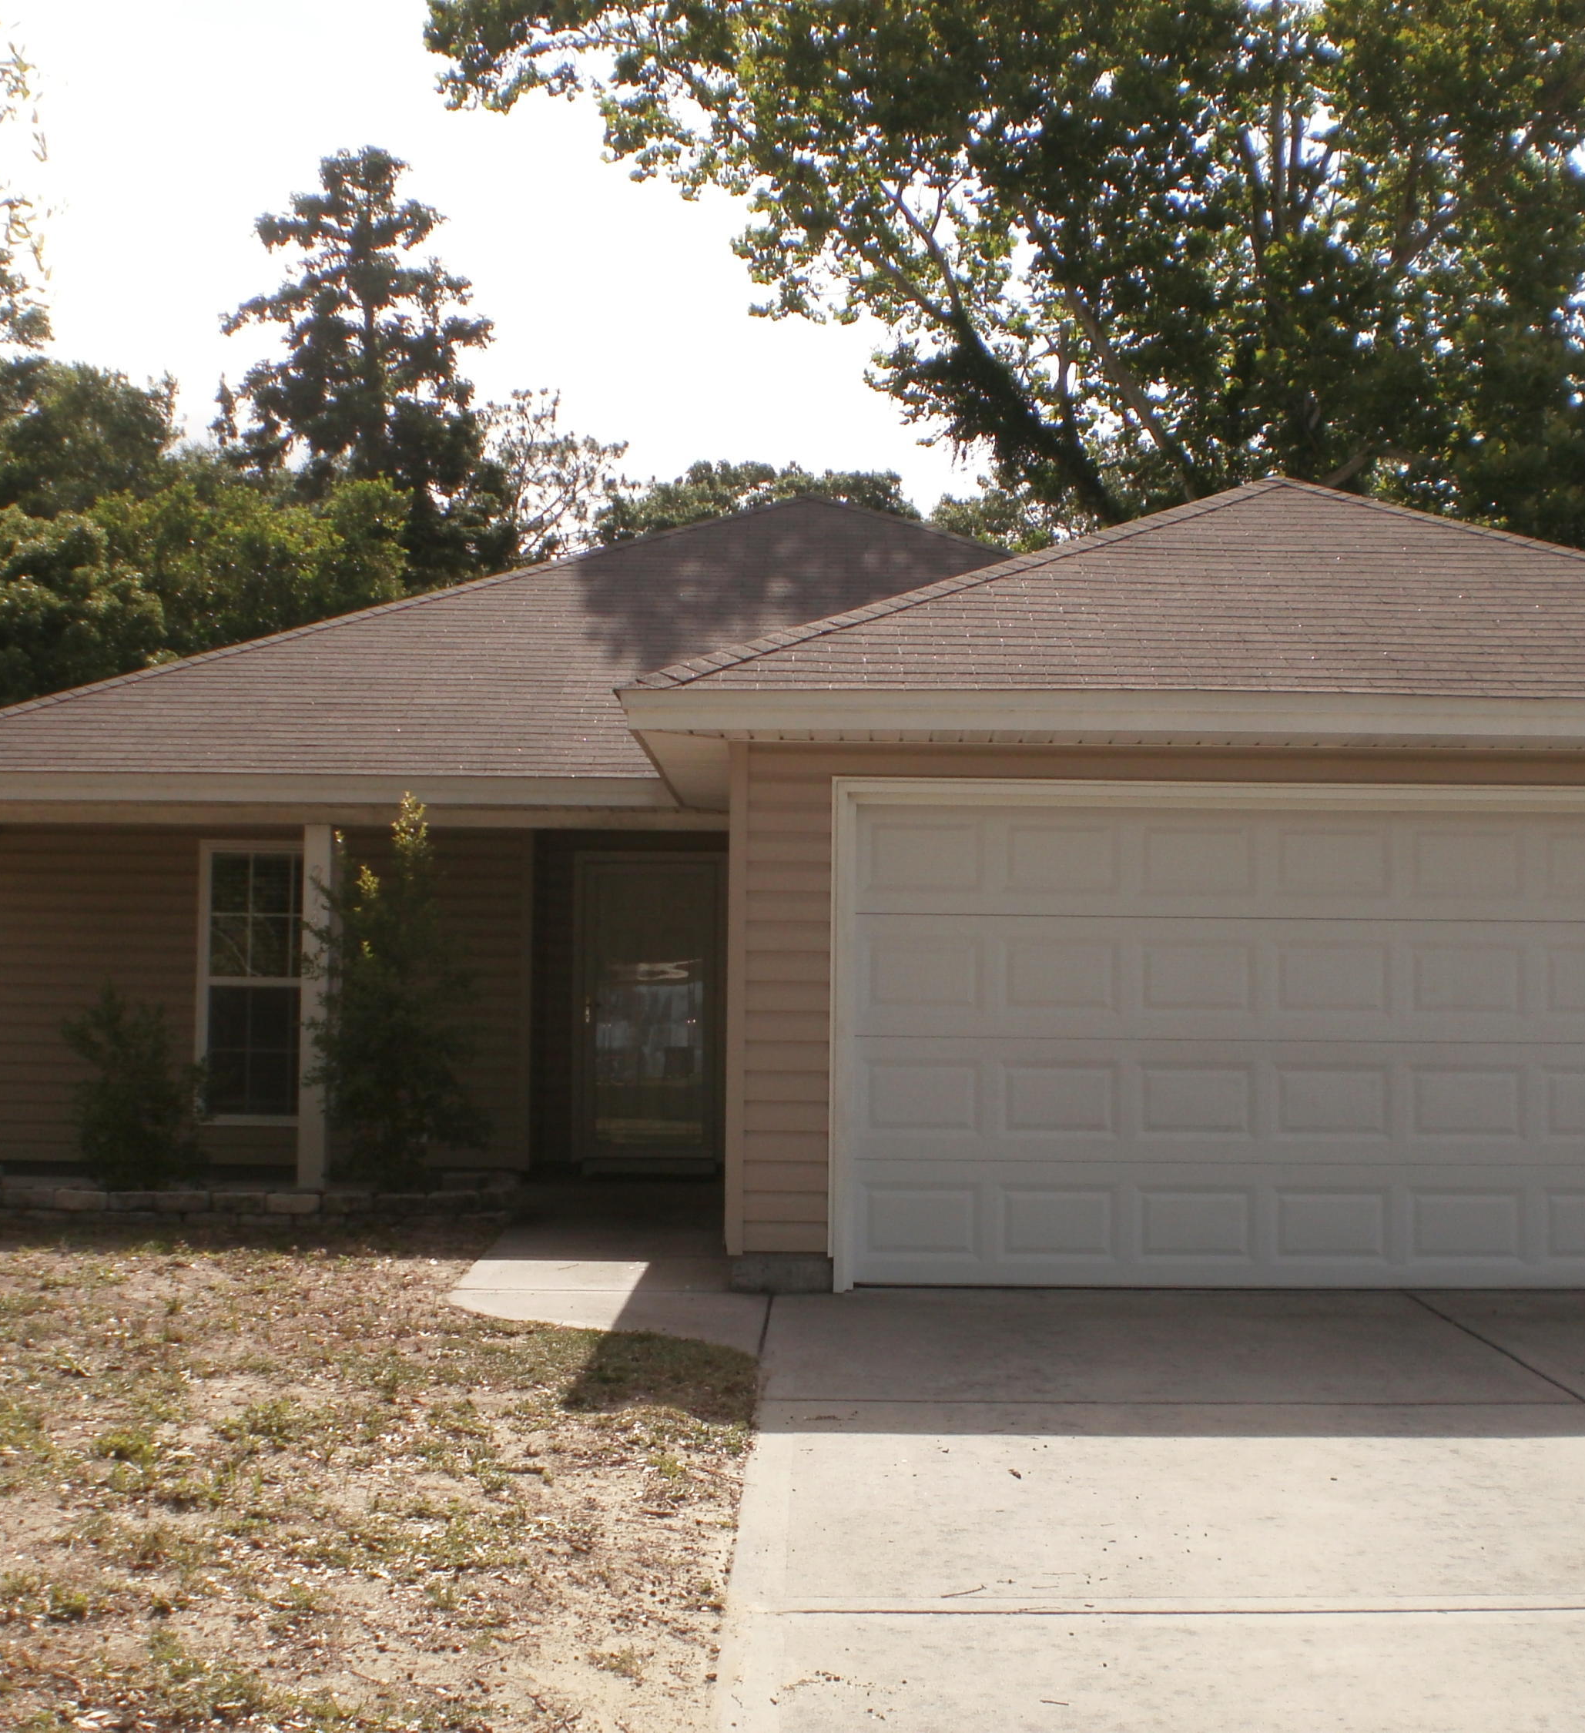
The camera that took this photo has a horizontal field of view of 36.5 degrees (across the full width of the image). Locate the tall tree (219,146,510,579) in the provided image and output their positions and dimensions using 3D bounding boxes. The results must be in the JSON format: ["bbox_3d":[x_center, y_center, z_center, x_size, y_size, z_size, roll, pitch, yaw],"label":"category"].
[{"bbox_3d":[-6.200,-3.600,35.000,4.800,13.700,4.800,1,-3,1],"label":"tall tree"}]

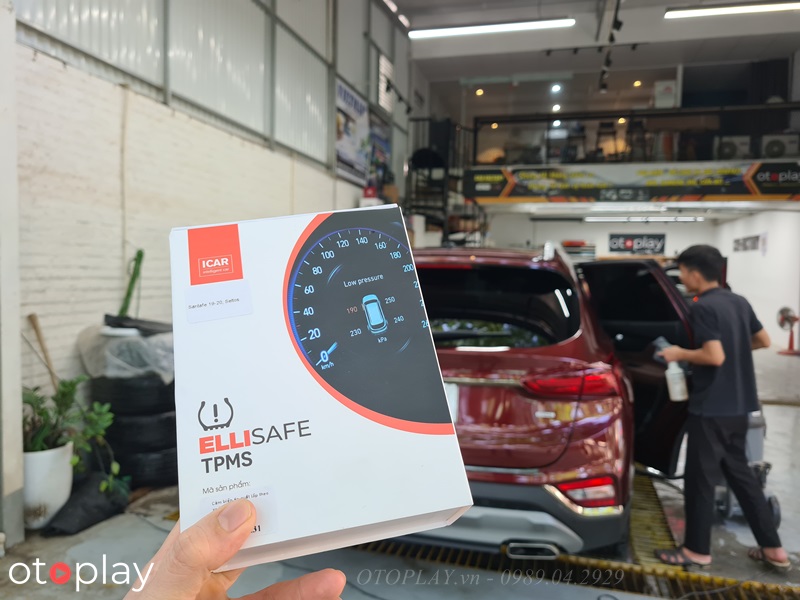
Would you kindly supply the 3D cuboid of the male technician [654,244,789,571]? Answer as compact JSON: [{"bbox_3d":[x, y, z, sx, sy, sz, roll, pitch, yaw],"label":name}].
[{"bbox_3d":[1.662,0.545,3.121,0.500,1.670,0.560,-1,3,-38],"label":"male technician"}]

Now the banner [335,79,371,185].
[{"bbox_3d":[-0.759,-2.687,9.910,0.030,1.440,1.540,2,2,15],"label":"banner"}]

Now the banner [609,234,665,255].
[{"bbox_3d":[6.322,-1.501,16.001,1.380,0.500,0.030,2,2,15],"label":"banner"}]

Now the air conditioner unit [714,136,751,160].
[{"bbox_3d":[6.786,-3.060,12.325,0.680,0.550,0.280,2,2,15],"label":"air conditioner unit"}]

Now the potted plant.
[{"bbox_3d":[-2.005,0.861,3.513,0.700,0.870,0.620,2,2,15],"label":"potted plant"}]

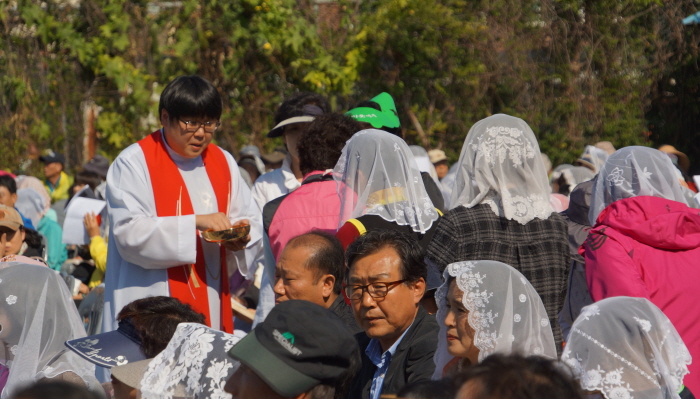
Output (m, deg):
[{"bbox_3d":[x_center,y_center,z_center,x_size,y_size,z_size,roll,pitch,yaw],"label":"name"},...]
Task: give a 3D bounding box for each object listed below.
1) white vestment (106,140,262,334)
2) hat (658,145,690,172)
[{"bbox_3d":[-0.510,0.520,9.250,0.530,1.420,0.420,-1,2,-30],"label":"white vestment"},{"bbox_3d":[2.619,-0.336,25.000,0.360,0.190,0.350,-12,3,1],"label":"hat"}]

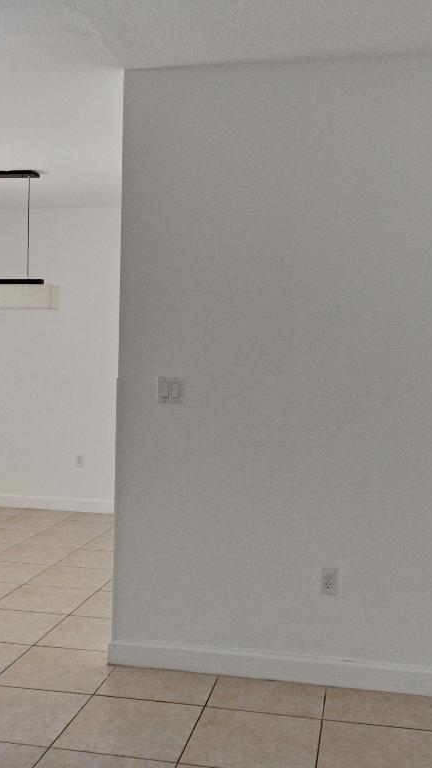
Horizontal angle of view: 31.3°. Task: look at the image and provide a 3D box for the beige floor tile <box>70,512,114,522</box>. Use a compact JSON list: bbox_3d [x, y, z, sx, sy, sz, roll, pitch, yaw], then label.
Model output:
[{"bbox_3d":[-1.003,1.137,6.502,0.455,0.012,0.364,2,2,11],"label":"beige floor tile"}]

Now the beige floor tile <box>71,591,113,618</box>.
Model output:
[{"bbox_3d":[-0.511,1.224,4.215,0.455,0.012,0.446,2,2,11],"label":"beige floor tile"}]

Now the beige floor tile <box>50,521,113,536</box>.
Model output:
[{"bbox_3d":[-1.099,1.171,6.250,0.456,0.012,0.456,2,1,10],"label":"beige floor tile"}]

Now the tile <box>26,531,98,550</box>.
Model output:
[{"bbox_3d":[-1.180,1.180,5.799,0.456,0.012,0.456,2,1,10],"label":"tile"}]

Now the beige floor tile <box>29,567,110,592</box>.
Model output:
[{"bbox_3d":[-0.888,1.211,4.802,0.453,0.010,0.453,2,1,10],"label":"beige floor tile"}]

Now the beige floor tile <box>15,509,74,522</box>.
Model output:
[{"bbox_3d":[-1.473,1.159,6.755,0.454,0.013,0.431,2,1,10],"label":"beige floor tile"}]

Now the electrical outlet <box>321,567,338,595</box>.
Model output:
[{"bbox_3d":[0.475,0.825,3.213,0.070,0.114,0.010,2,2,11],"label":"electrical outlet"}]

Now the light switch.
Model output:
[{"bbox_3d":[-0.194,0.029,3.318,0.116,0.114,0.010,2,2,11],"label":"light switch"}]

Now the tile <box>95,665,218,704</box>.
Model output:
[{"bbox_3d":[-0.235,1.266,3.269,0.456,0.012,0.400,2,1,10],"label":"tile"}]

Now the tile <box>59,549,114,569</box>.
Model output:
[{"bbox_3d":[-0.809,1.202,5.266,0.456,0.012,0.456,2,1,10],"label":"tile"}]

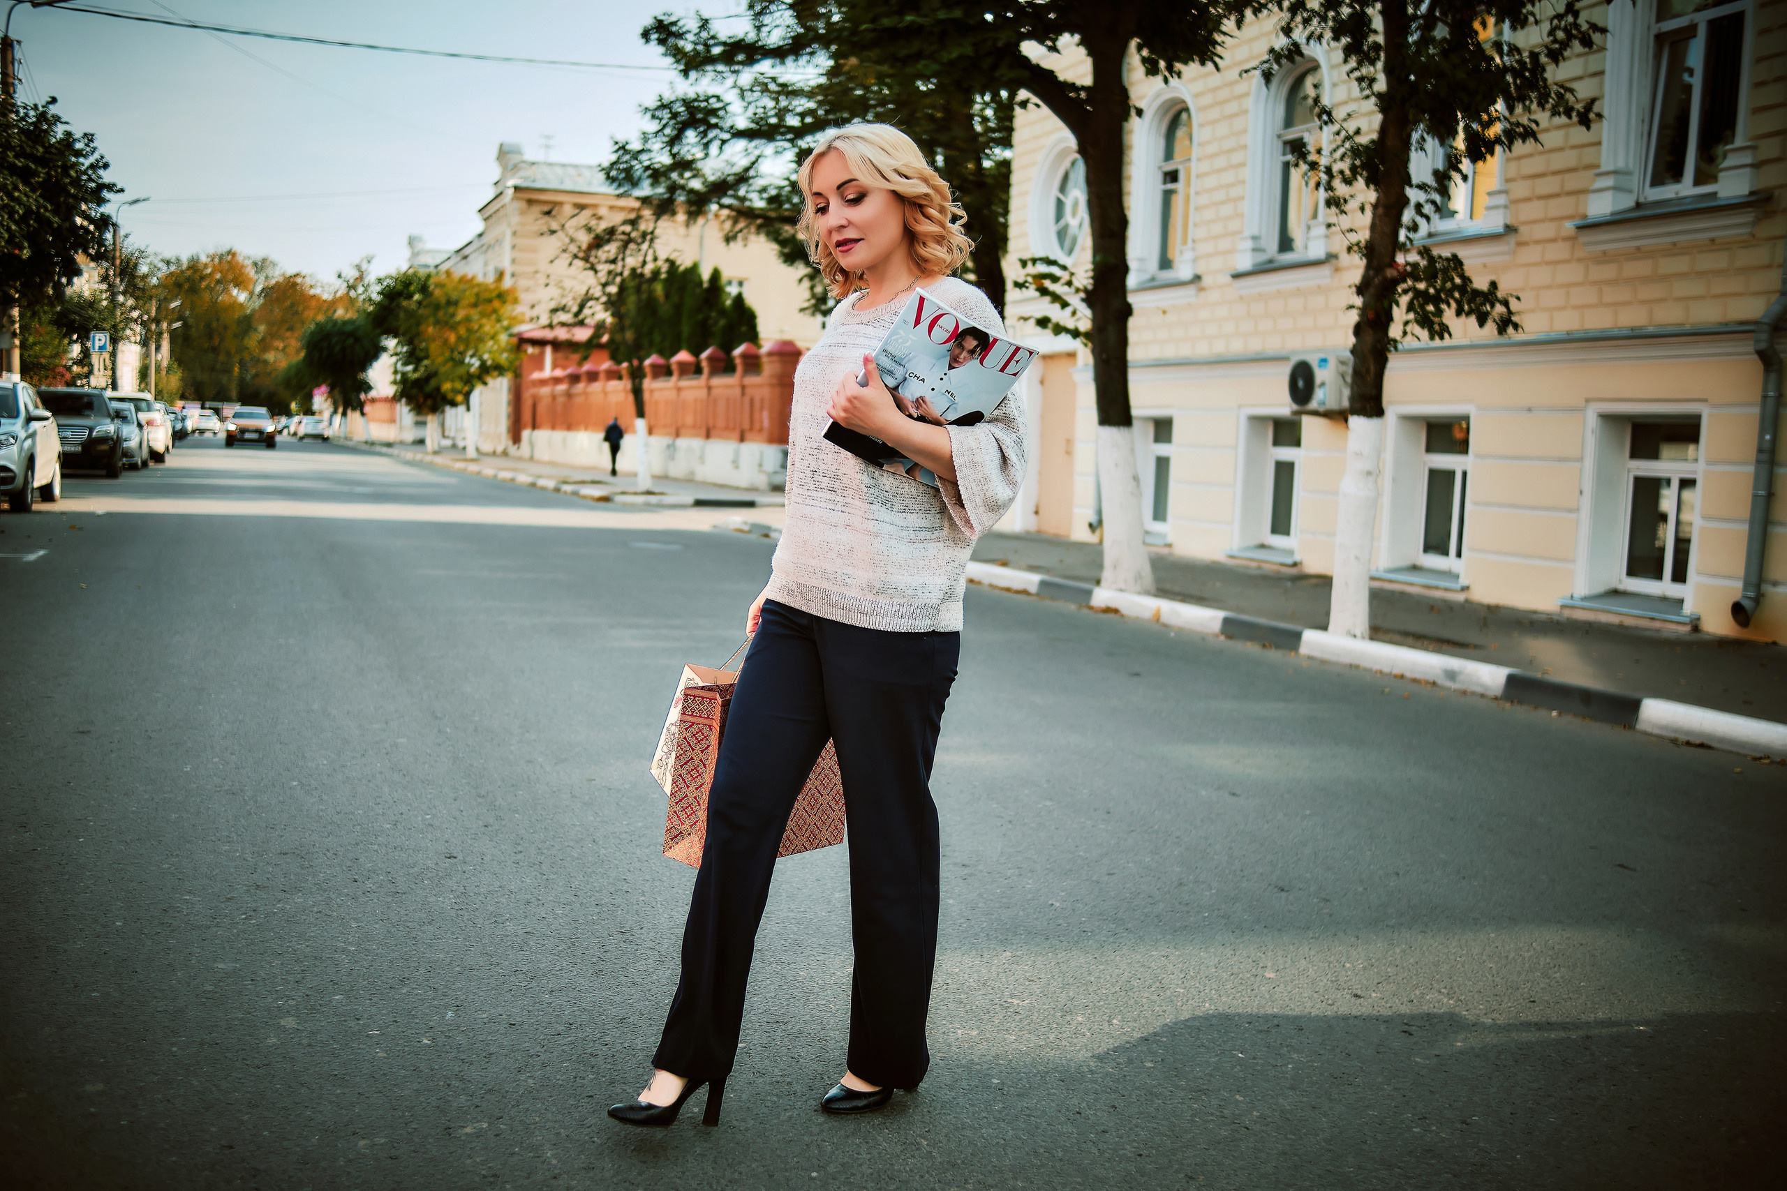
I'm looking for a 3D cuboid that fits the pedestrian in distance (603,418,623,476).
[{"bbox_3d":[-7.251,-3.848,45.000,0.500,1.560,0.420,1,5,-21],"label":"pedestrian in distance"}]

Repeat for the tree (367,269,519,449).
[{"bbox_3d":[-15.033,-7.848,58.000,5.130,6.150,5.200,3,5,0],"label":"tree"}]

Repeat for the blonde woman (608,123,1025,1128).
[{"bbox_3d":[-0.146,0.075,2.971,0.500,1.735,0.540,-2,7,-42],"label":"blonde woman"}]

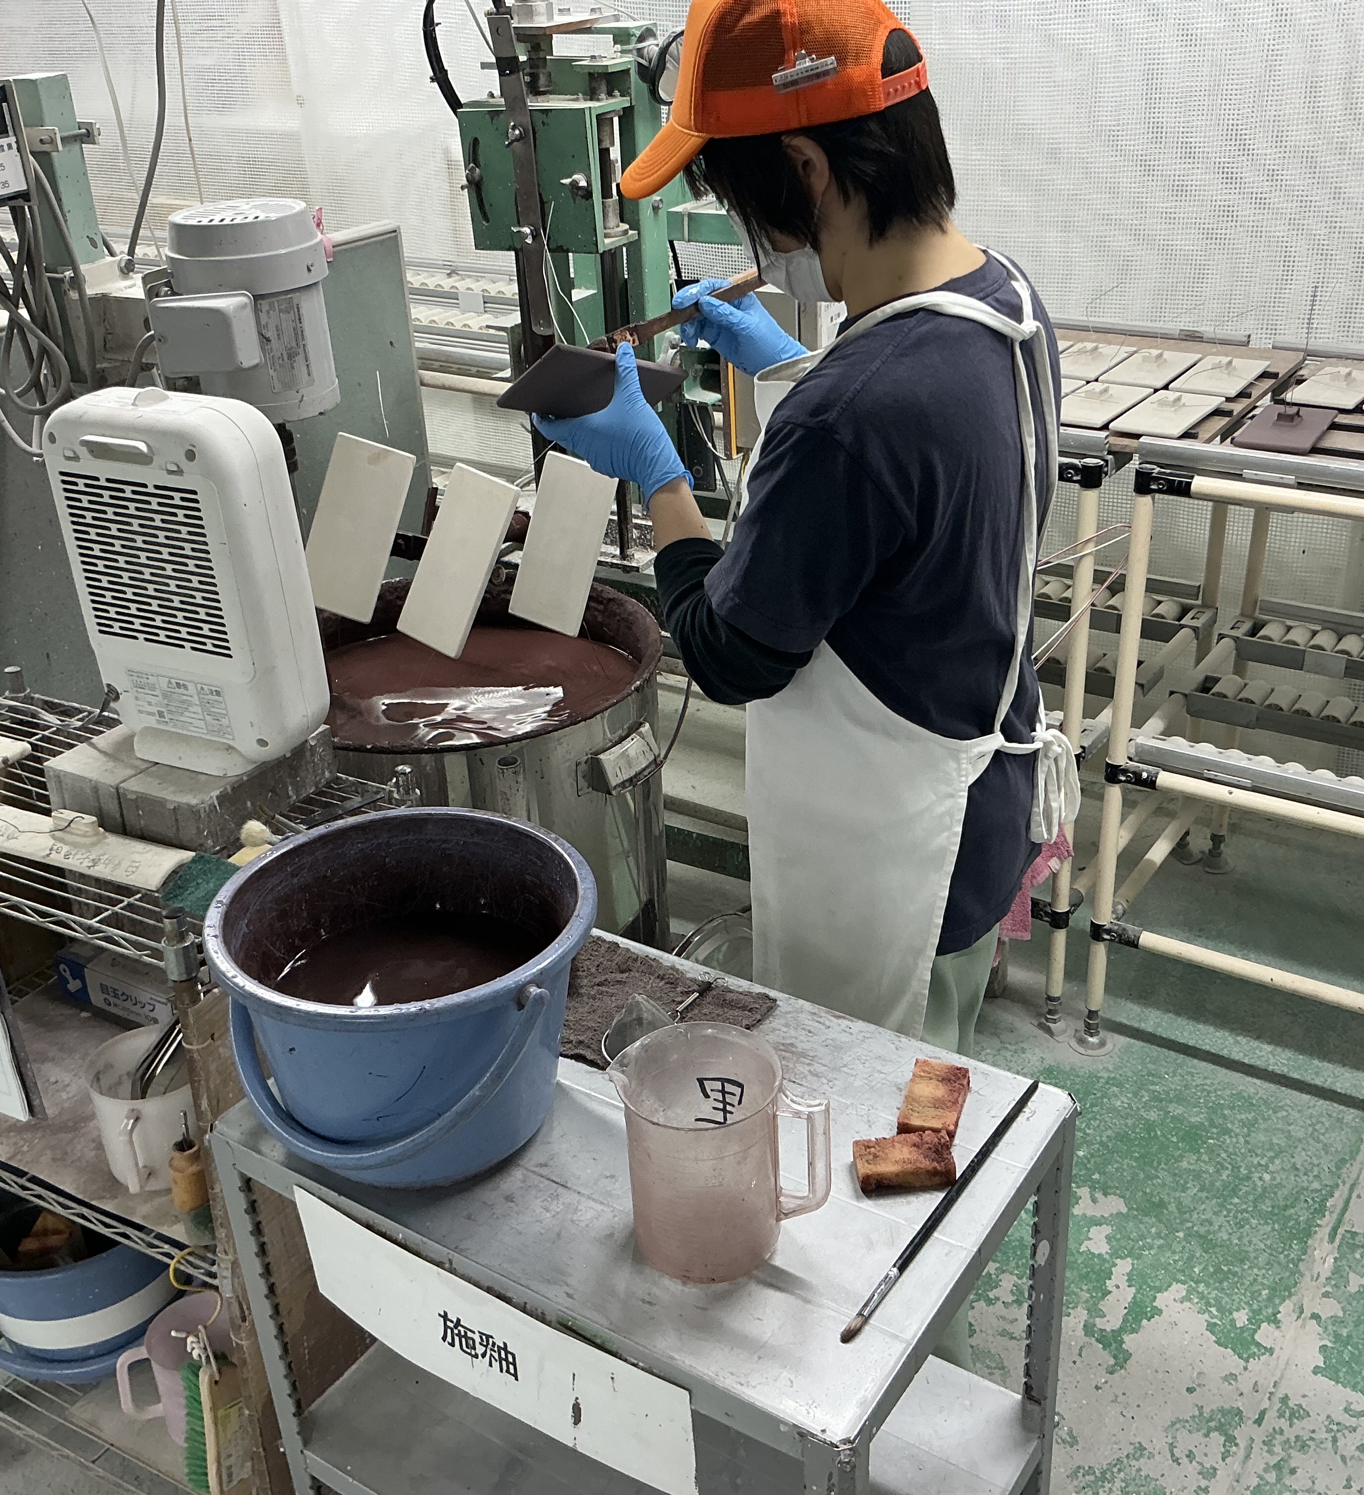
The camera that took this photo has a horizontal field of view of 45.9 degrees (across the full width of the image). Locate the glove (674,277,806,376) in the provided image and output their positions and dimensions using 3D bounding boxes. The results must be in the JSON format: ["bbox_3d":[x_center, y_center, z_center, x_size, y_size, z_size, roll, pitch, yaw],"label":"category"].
[{"bbox_3d":[0.059,-0.399,1.540,0.150,0.085,0.085,18,19,-25],"label":"glove"}]

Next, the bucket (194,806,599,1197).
[{"bbox_3d":[-0.218,0.209,1.315,0.308,0.198,0.303,-2,27,1],"label":"bucket"}]

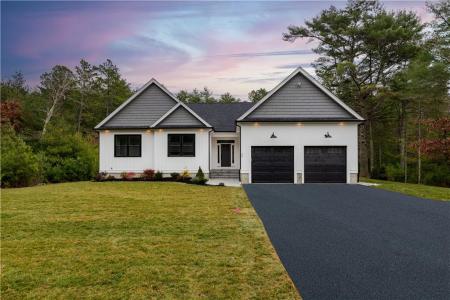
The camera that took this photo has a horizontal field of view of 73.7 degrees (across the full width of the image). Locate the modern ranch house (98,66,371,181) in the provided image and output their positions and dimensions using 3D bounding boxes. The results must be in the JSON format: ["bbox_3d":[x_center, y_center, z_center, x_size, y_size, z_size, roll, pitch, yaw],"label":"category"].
[{"bbox_3d":[0.050,-1.500,26.000,17.700,7.400,14.000,0,0,0],"label":"modern ranch house"}]

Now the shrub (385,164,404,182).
[{"bbox_3d":[12.200,1.680,21.600,1.400,1.270,1.350,0,0,0],"label":"shrub"}]

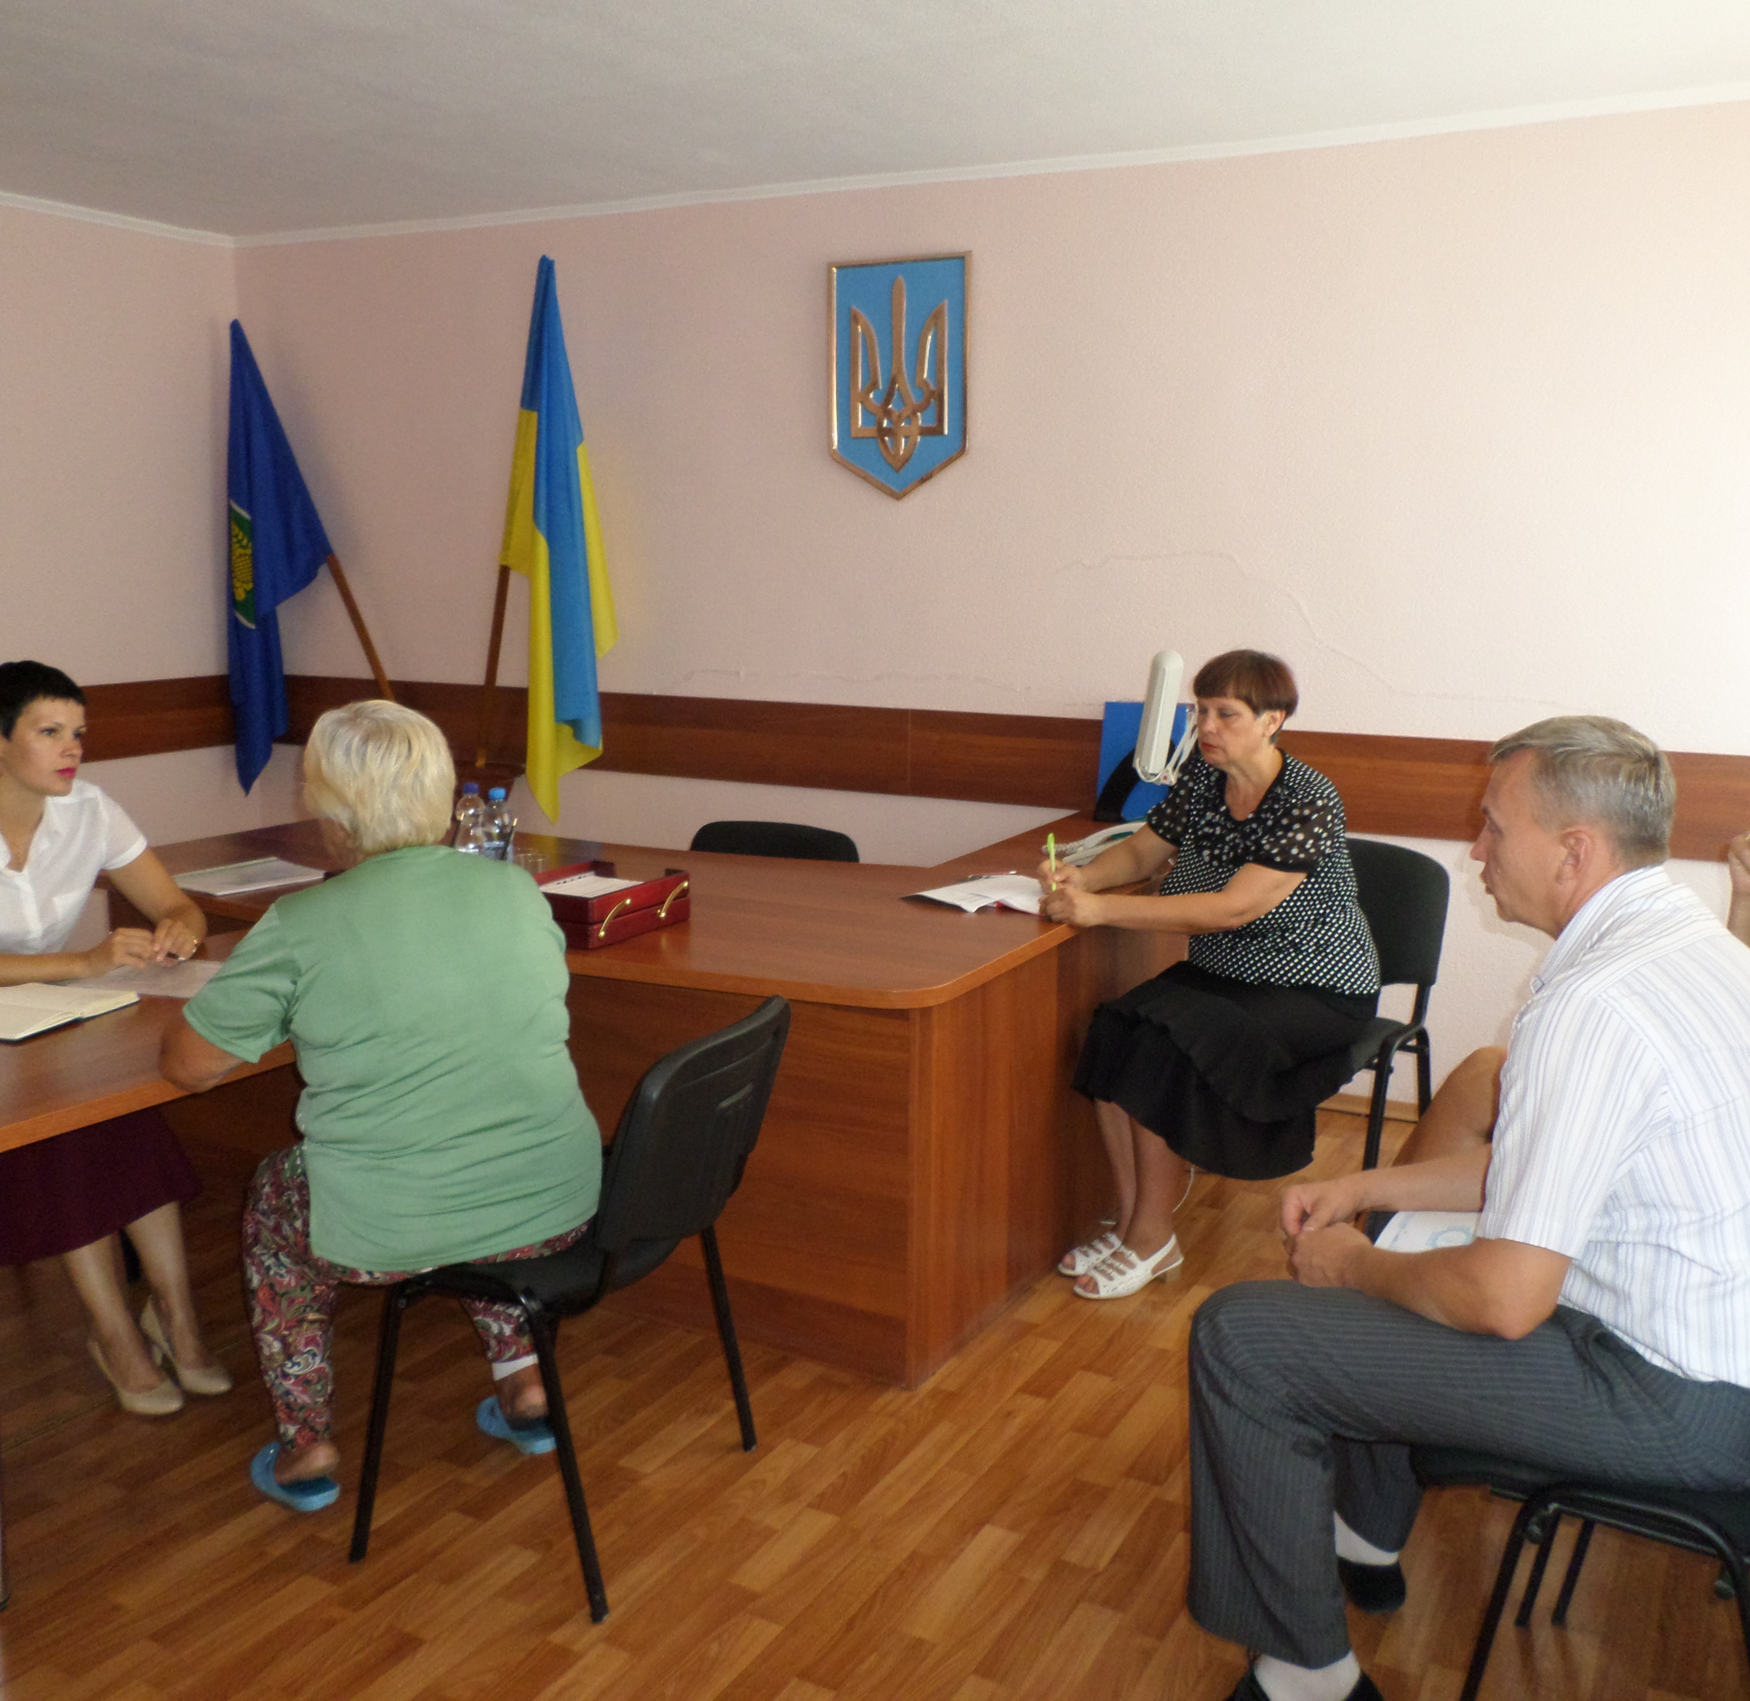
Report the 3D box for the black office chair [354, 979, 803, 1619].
[{"bbox_3d":[-0.508,0.676,2.638,0.560,0.820,0.540,5,11,21],"label":"black office chair"}]

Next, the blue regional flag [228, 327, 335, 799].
[{"bbox_3d":[-2.130,-1.028,5.850,0.400,1.660,0.250,3,10,12],"label":"blue regional flag"}]

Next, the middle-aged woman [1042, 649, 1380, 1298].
[{"bbox_3d":[0.790,0.229,3.800,0.740,1.310,0.540,-5,12,-27],"label":"middle-aged woman"}]

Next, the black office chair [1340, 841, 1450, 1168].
[{"bbox_3d":[1.050,0.431,4.087,0.540,0.820,0.570,8,13,37],"label":"black office chair"}]

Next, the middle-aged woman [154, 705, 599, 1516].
[{"bbox_3d":[-0.825,0.408,2.750,0.620,1.300,0.740,-5,12,-28],"label":"middle-aged woman"}]

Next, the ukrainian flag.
[{"bbox_3d":[-0.956,-0.917,4.950,0.360,1.660,0.250,6,11,26],"label":"ukrainian flag"}]

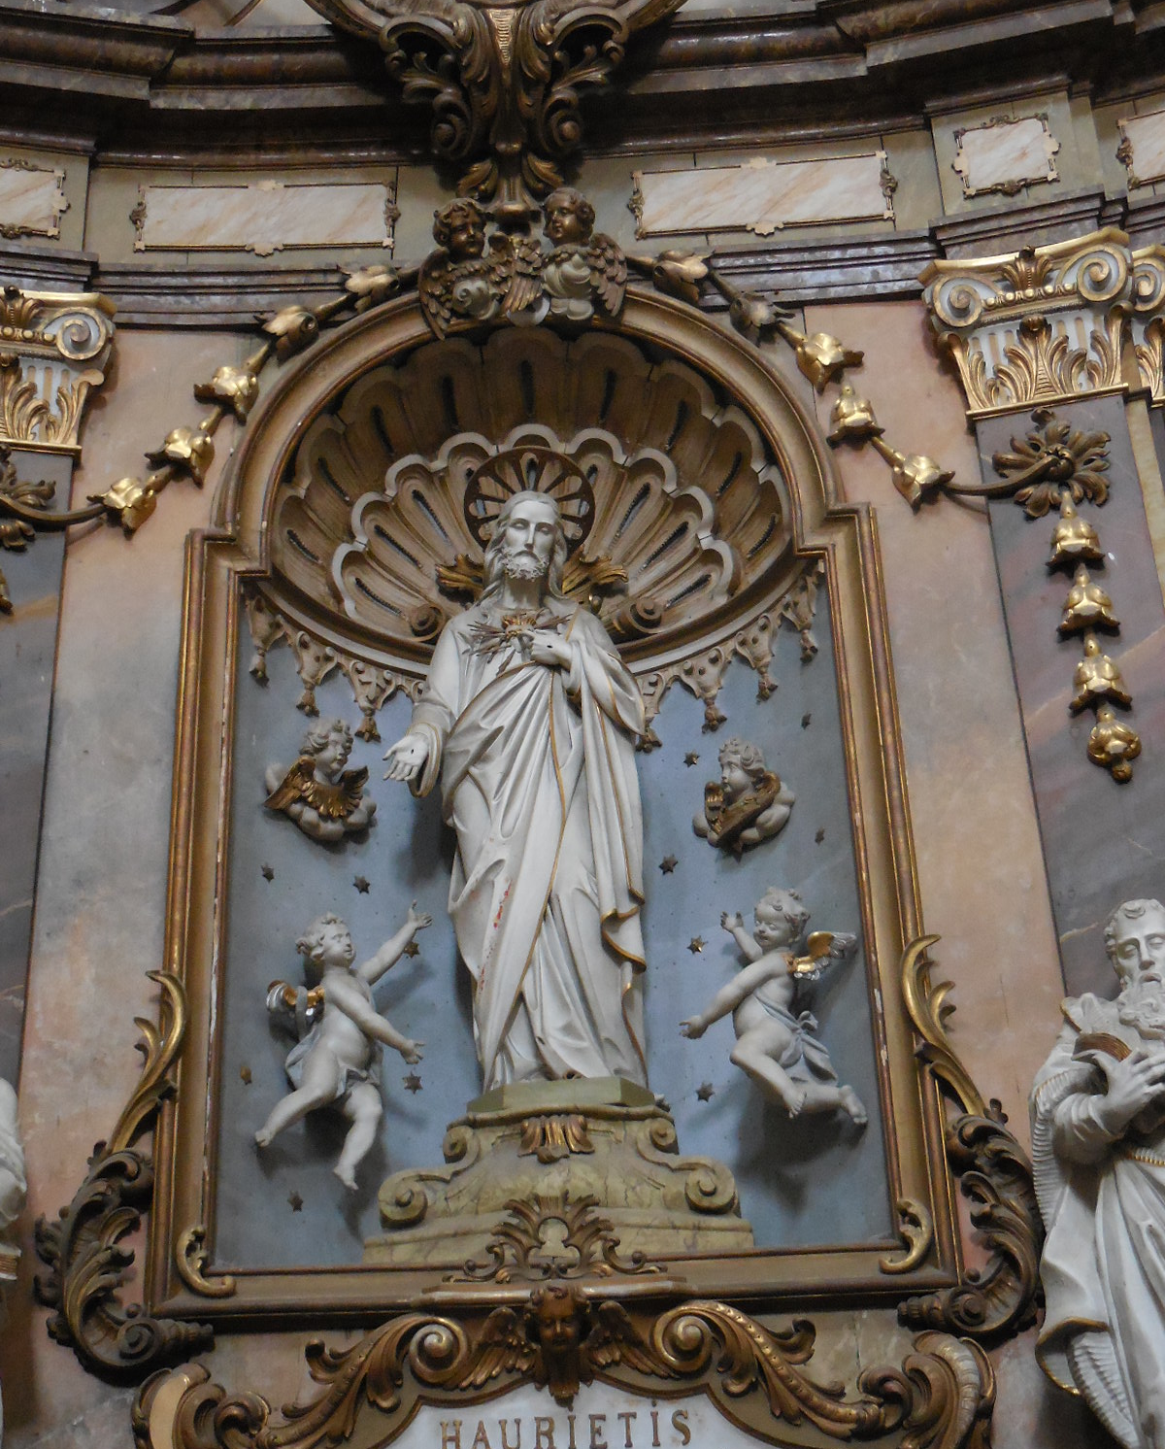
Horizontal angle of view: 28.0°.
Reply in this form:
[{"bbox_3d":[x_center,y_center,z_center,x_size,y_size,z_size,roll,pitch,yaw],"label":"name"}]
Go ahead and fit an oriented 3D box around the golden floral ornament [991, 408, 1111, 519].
[{"bbox_3d":[1.505,-0.841,7.507,0.385,0.403,0.130,-9,-29,12],"label":"golden floral ornament"}]

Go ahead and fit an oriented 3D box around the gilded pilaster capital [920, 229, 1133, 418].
[{"bbox_3d":[1.361,-1.232,7.170,0.623,0.590,0.270,-9,-31,12],"label":"gilded pilaster capital"}]

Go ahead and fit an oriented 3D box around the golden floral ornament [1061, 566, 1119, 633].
[{"bbox_3d":[1.572,-0.388,7.241,0.187,0.208,0.150,-9,-29,12],"label":"golden floral ornament"}]

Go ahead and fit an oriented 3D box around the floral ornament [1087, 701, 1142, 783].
[{"bbox_3d":[1.597,0.056,7.003,0.159,0.239,0.130,-9,-29,12],"label":"floral ornament"}]

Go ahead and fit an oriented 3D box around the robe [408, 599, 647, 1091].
[{"bbox_3d":[-0.175,0.348,7.345,0.752,1.614,0.580,-2,-28,0],"label":"robe"}]

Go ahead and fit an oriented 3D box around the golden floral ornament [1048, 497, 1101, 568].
[{"bbox_3d":[1.426,-0.555,6.755,0.145,0.203,0.130,-9,-31,12],"label":"golden floral ornament"}]

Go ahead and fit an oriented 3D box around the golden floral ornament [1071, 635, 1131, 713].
[{"bbox_3d":[1.448,-0.141,6.515,0.155,0.213,0.130,-9,-31,12],"label":"golden floral ornament"}]

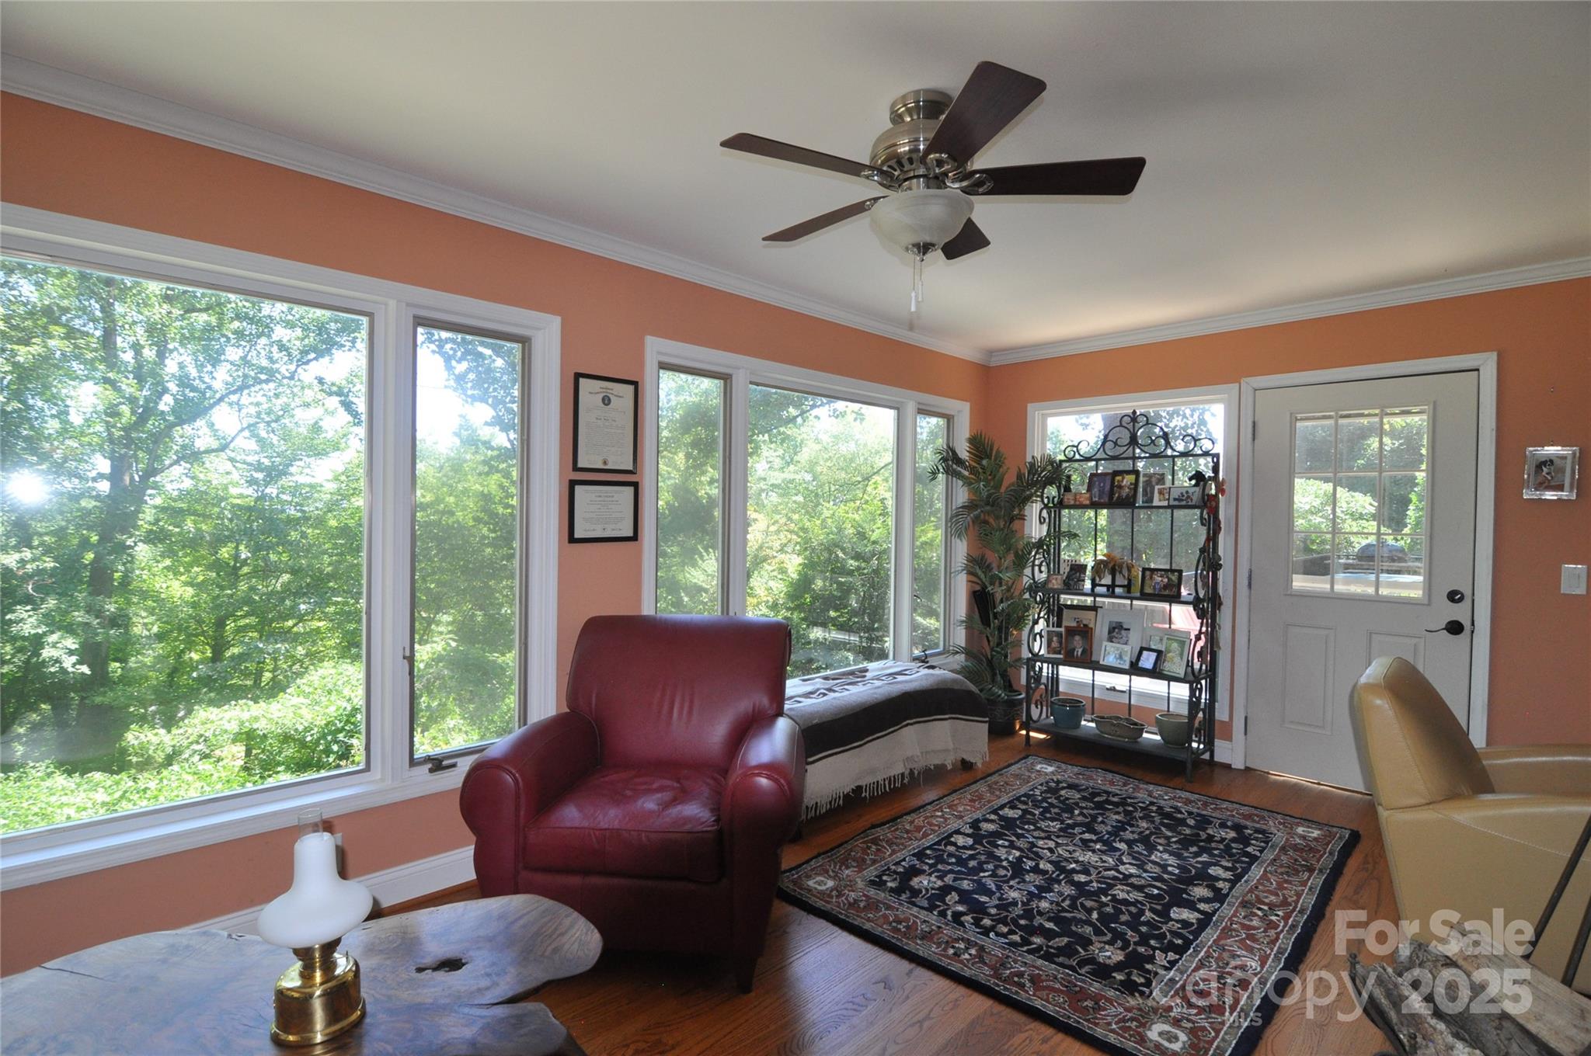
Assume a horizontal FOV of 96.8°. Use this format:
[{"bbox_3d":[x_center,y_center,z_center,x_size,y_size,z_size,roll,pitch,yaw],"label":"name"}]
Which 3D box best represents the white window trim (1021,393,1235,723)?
[{"bbox_3d":[1.951,0.126,4.246,0.090,1.865,1.250,0,1,-43],"label":"white window trim"}]

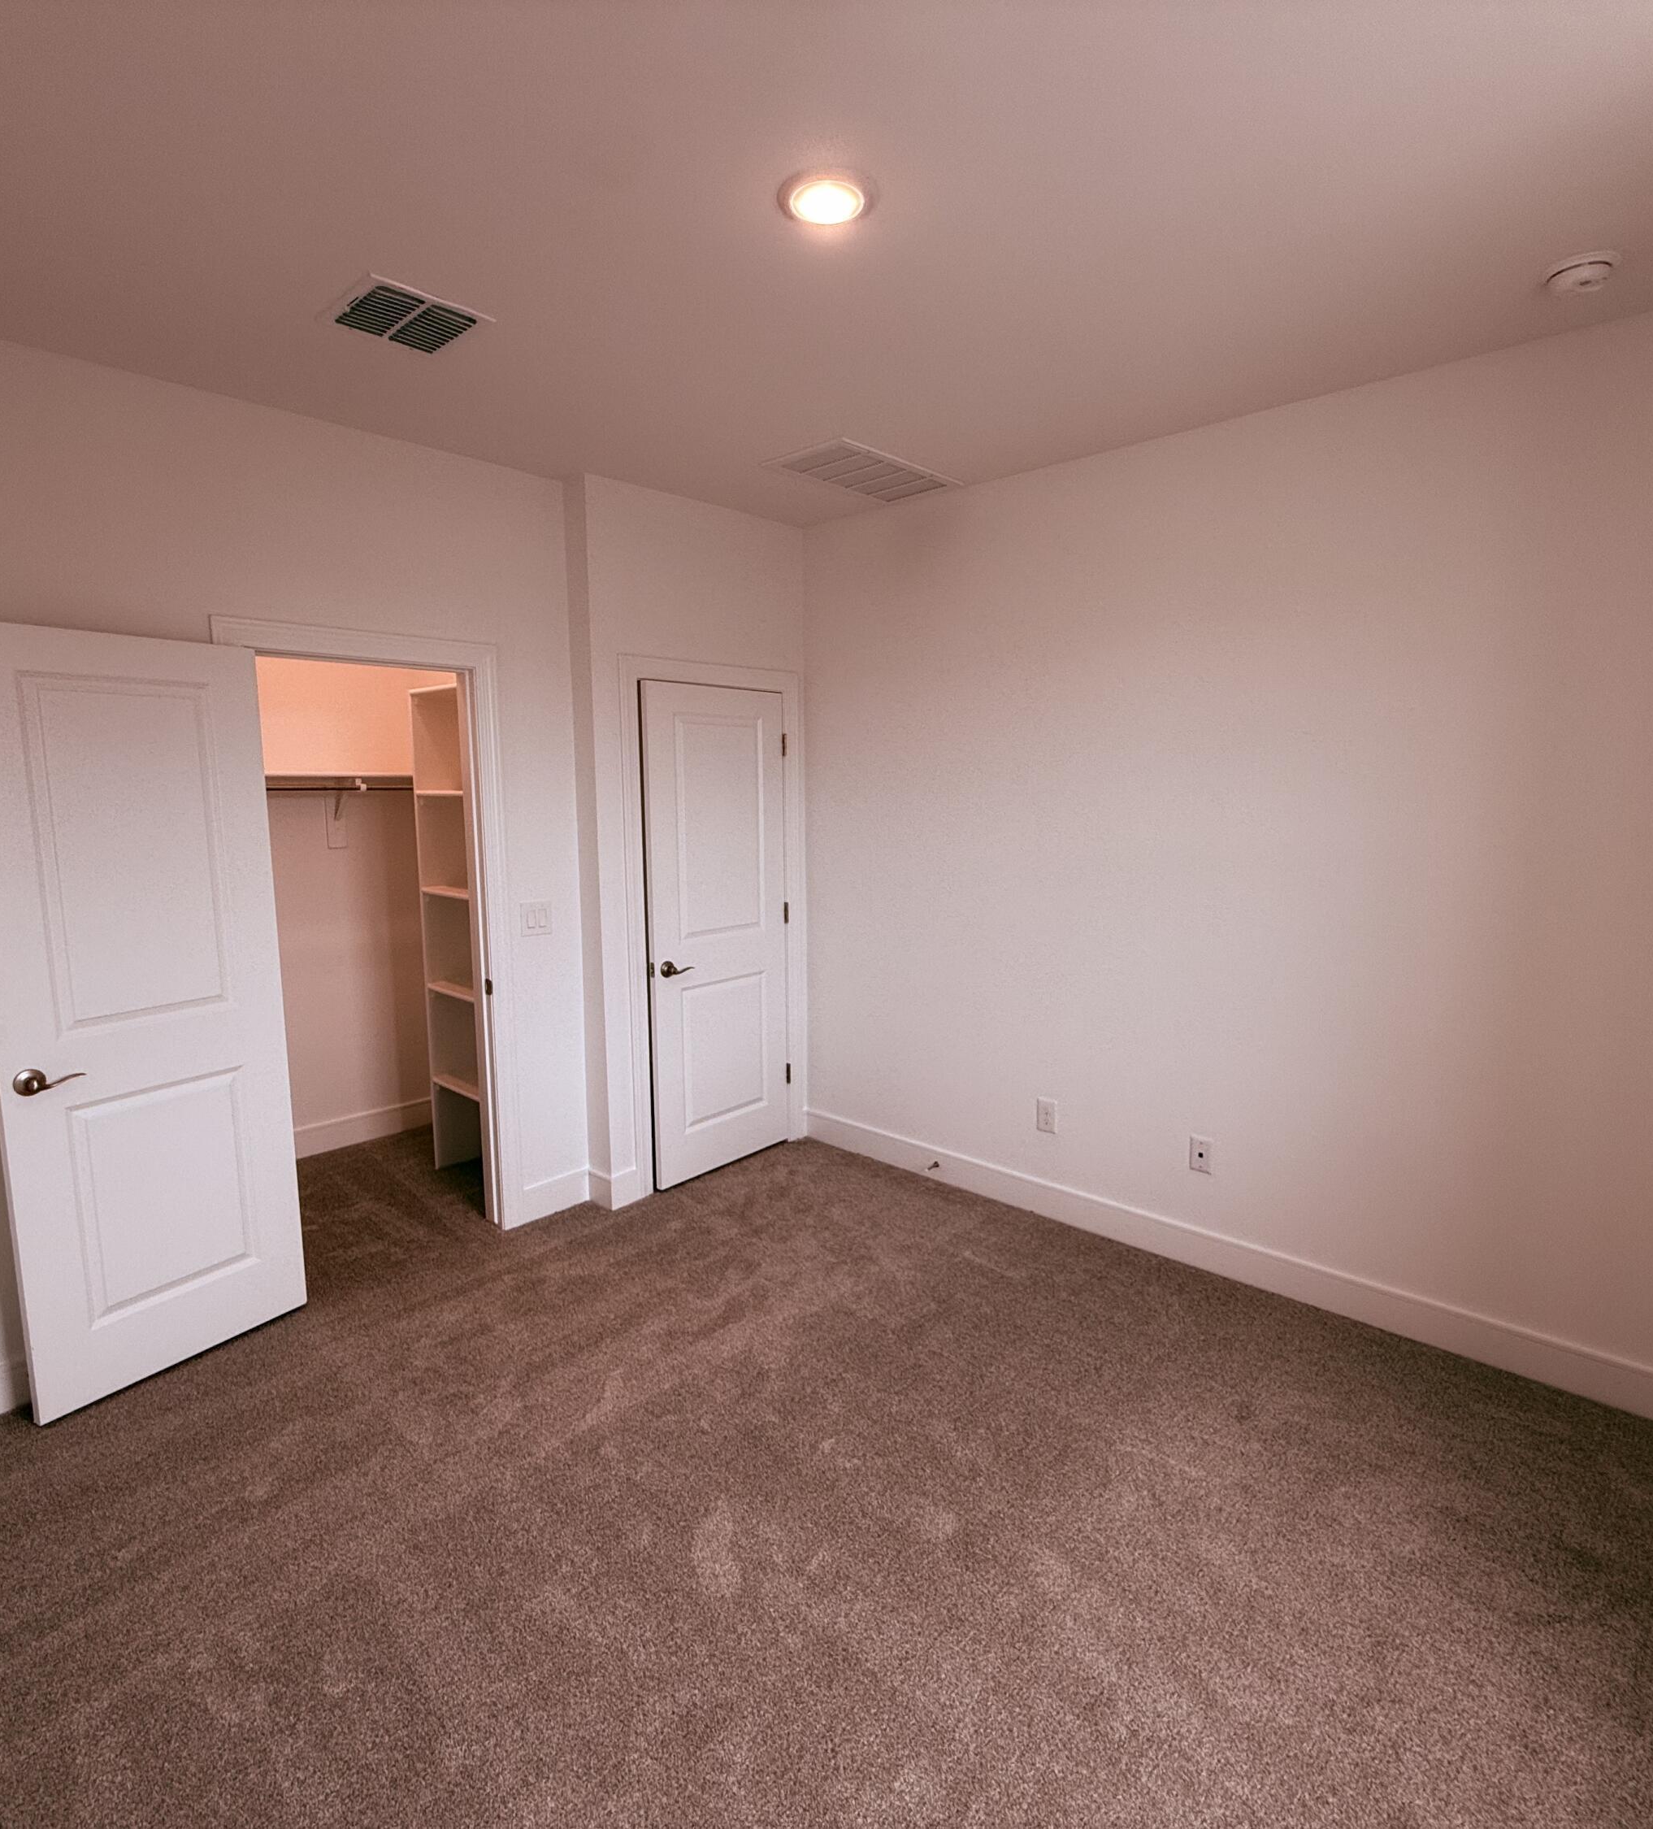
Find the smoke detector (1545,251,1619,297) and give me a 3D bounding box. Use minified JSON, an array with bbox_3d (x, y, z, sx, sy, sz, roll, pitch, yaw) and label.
[{"bbox_3d":[1.646,-1.385,2.152,0.136,0.038,0.136,7,10,43],"label":"smoke detector"}]

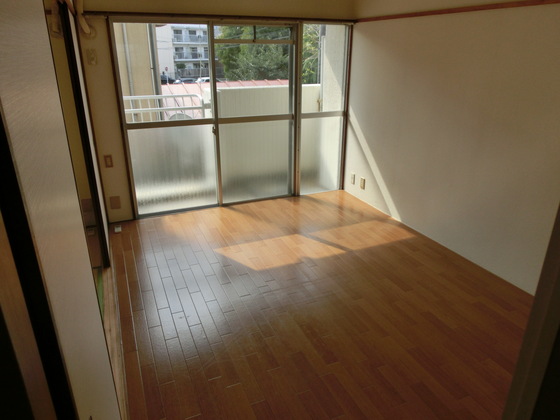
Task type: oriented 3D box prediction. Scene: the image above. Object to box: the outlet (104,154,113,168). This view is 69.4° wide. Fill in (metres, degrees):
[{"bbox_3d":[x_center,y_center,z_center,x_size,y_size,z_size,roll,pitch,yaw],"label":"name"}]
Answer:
[{"bbox_3d":[-1.563,-0.441,3.701,0.070,0.120,0.014,-8,23,-21],"label":"outlet"}]

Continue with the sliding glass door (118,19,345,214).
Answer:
[{"bbox_3d":[-0.358,-0.921,4.087,2.288,1.786,0.100,-8,23,-21],"label":"sliding glass door"}]

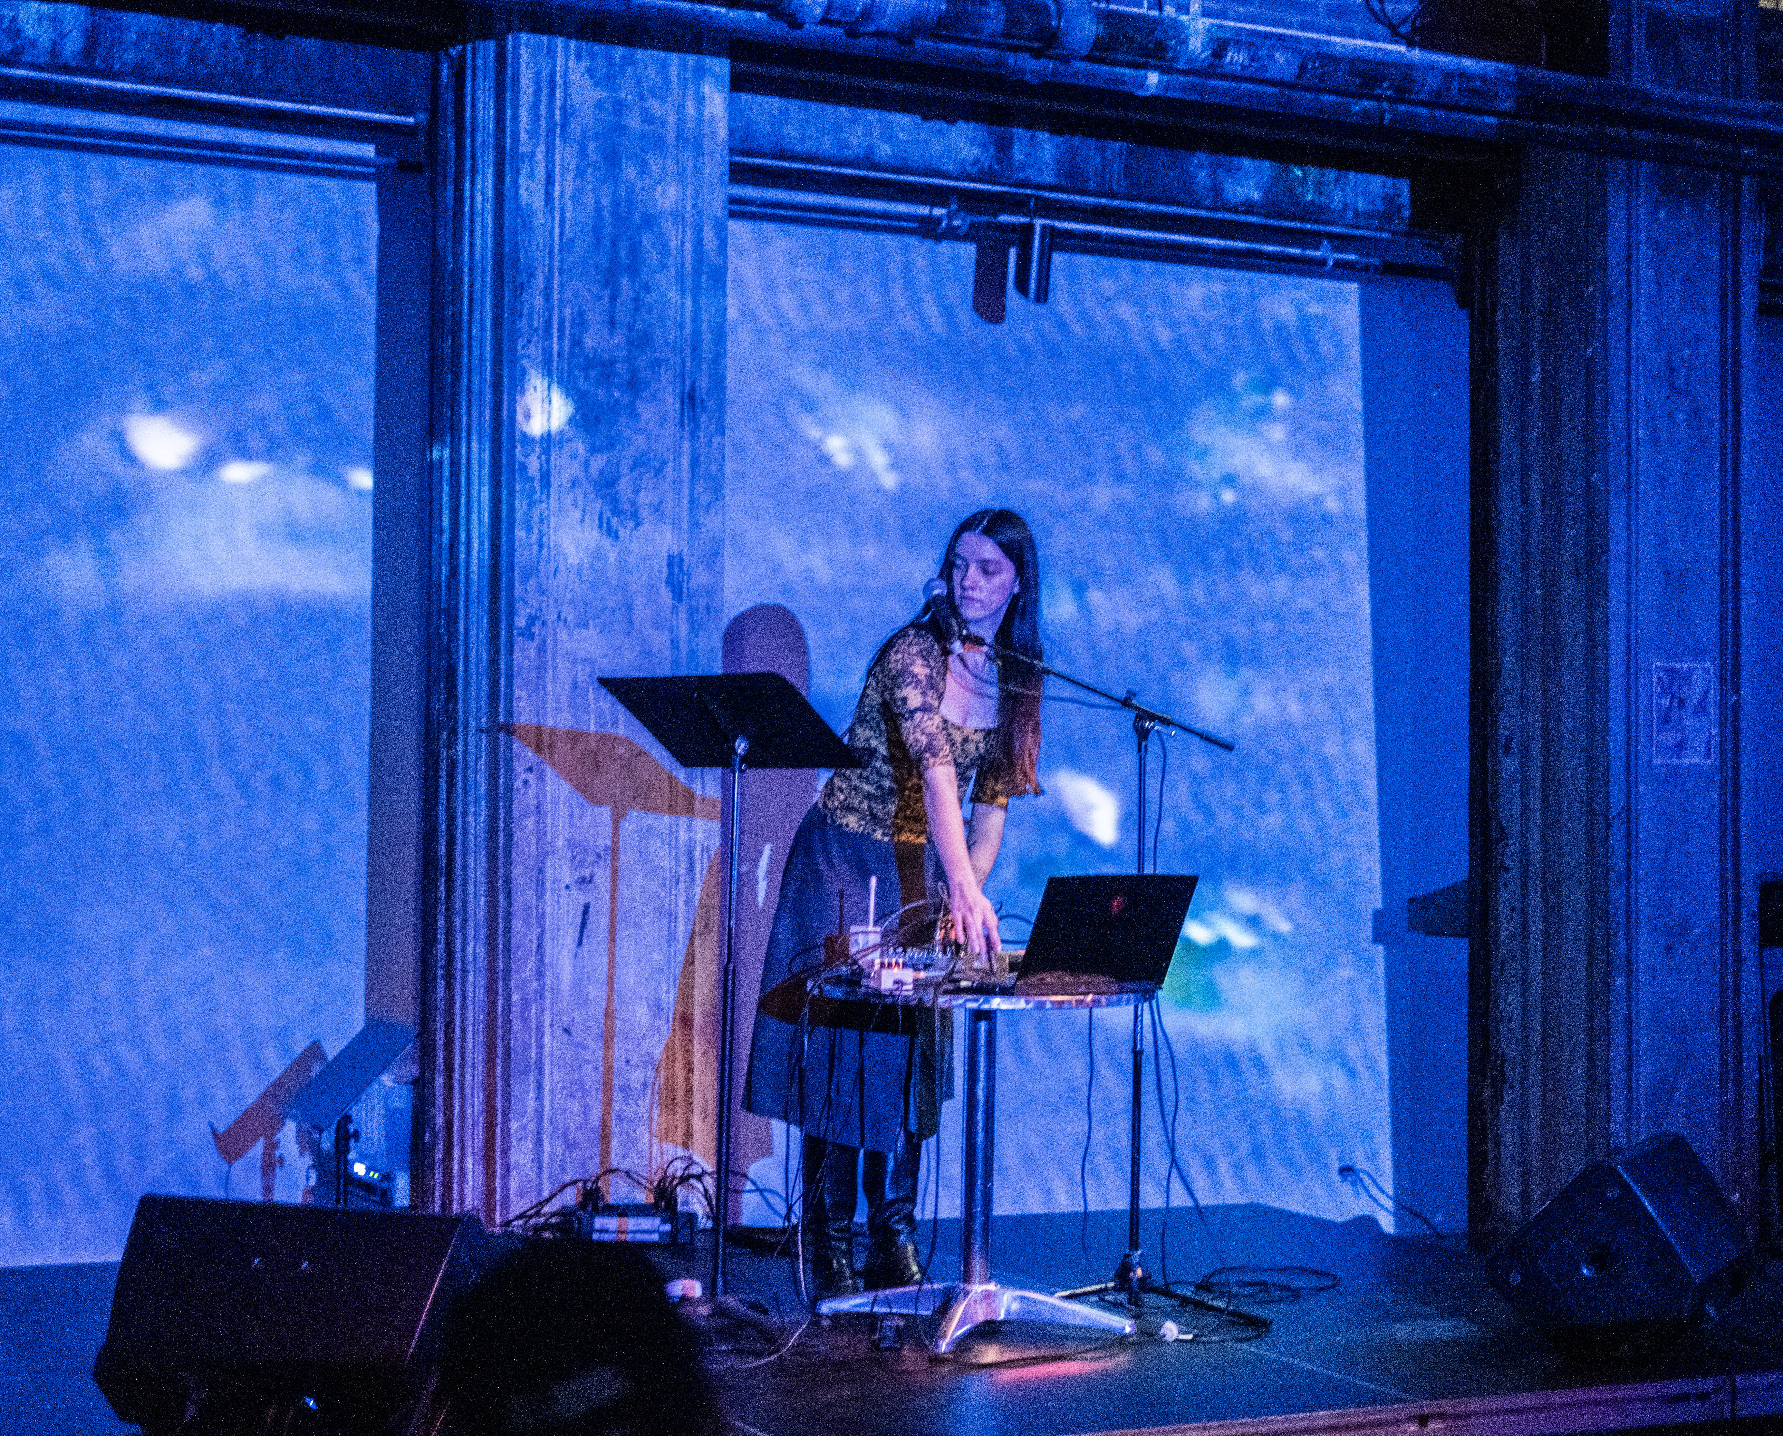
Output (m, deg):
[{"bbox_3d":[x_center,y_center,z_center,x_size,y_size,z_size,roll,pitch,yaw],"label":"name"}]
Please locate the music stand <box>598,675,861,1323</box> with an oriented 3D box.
[{"bbox_3d":[-0.336,0.576,6.559,0.510,1.320,0.480,-1,-3,42],"label":"music stand"}]

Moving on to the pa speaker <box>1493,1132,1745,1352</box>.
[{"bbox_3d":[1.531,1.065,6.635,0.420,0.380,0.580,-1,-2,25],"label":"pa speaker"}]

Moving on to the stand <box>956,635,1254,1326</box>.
[{"bbox_3d":[0.473,0.534,6.727,0.660,1.420,0.550,1,-2,-5],"label":"stand"}]

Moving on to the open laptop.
[{"bbox_3d":[0.357,0.434,6.442,0.380,0.237,0.360,2,-3,-35],"label":"open laptop"}]

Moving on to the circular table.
[{"bbox_3d":[0.181,0.895,6.553,0.720,0.690,0.720,0,-2,0],"label":"circular table"}]

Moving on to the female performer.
[{"bbox_3d":[0.009,0.411,6.885,0.500,1.680,0.680,2,-3,-37],"label":"female performer"}]

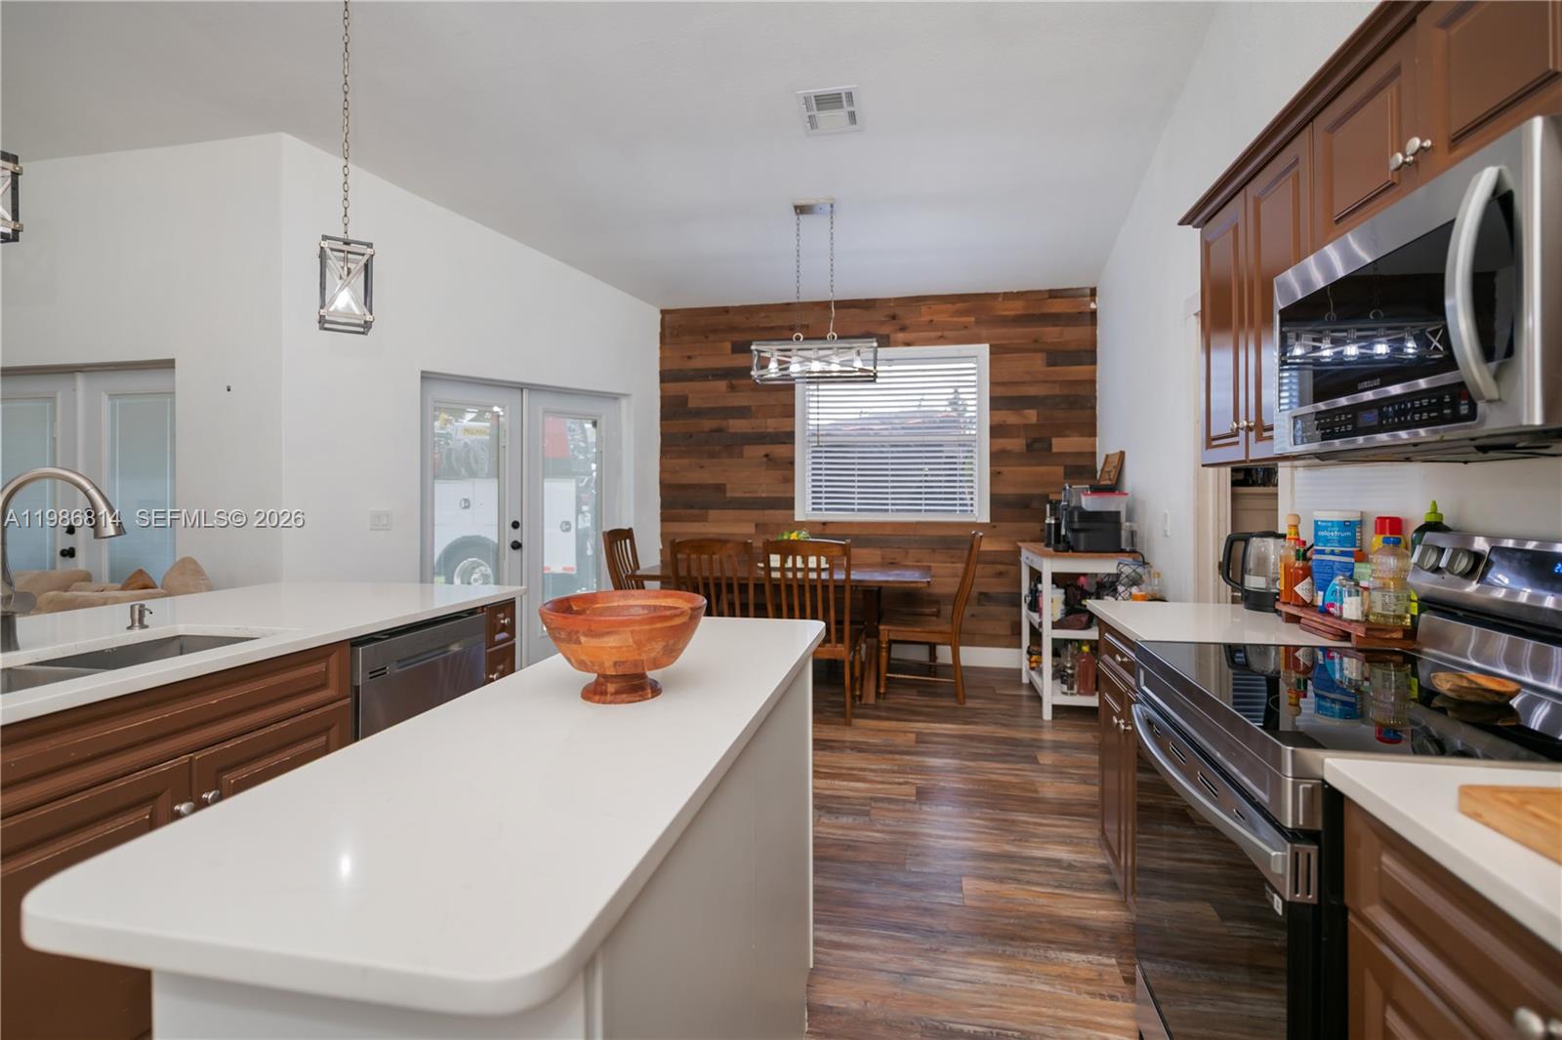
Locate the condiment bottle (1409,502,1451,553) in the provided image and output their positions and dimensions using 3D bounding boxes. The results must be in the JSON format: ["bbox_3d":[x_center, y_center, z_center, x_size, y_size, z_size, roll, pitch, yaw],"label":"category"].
[{"bbox_3d":[1.488,0.098,1.683,0.075,0.283,0.075,0,2,11],"label":"condiment bottle"}]

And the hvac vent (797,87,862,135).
[{"bbox_3d":[0.255,-2.066,3.738,0.310,0.030,0.310,0,-12,11],"label":"hvac vent"}]

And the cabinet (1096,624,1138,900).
[{"bbox_3d":[1.317,0.769,2.152,0.600,0.870,0.660,0,2,11],"label":"cabinet"}]

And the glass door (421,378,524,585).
[{"bbox_3d":[-2.102,0.079,5.025,0.730,2.030,0.045,-2,3,-42],"label":"glass door"}]

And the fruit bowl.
[{"bbox_3d":[-0.273,0.223,1.280,0.288,0.157,0.288,0,2,0],"label":"fruit bowl"}]

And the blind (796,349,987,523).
[{"bbox_3d":[0.822,-0.646,5.525,1.420,1.320,0.060,0,2,11],"label":"blind"}]

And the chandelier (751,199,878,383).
[{"bbox_3d":[0.210,-1.366,4.392,0.741,1.023,0.272,0,2,11],"label":"chandelier"}]

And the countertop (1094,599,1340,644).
[{"bbox_3d":[1.308,0.314,2.137,0.650,0.038,0.700,0,2,11],"label":"countertop"}]

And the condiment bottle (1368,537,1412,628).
[{"bbox_3d":[1.401,0.141,1.698,0.079,0.198,0.079,0,2,11],"label":"condiment bottle"}]

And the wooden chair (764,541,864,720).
[{"bbox_3d":[0.197,0.600,4.242,0.504,1.020,0.575,0,2,11],"label":"wooden chair"}]

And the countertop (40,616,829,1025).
[{"bbox_3d":[-0.272,0.315,1.312,0.528,0.030,1.516,0,2,11],"label":"countertop"}]

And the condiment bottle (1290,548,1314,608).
[{"bbox_3d":[1.396,0.142,1.971,0.047,0.174,0.047,0,2,11],"label":"condiment bottle"}]

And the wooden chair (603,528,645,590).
[{"bbox_3d":[-0.816,0.590,5.062,0.620,1.020,0.460,0,2,11],"label":"wooden chair"}]

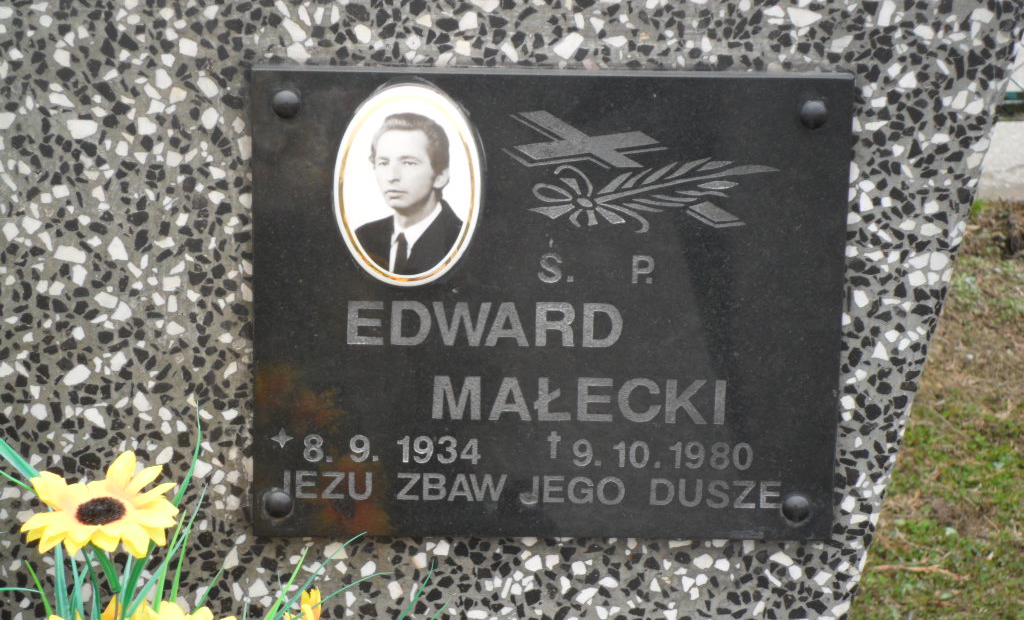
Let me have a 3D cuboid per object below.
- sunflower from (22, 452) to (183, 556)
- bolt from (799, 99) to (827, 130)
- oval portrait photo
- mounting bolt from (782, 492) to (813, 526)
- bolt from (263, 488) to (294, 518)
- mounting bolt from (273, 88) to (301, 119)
[{"bbox_3d":[-0.285,0.135,2.209,0.108,0.040,0.108,-8,35,0],"label":"sunflower"},{"bbox_3d":[0.217,-0.141,2.303,0.021,0.021,0.010,1,15,-2],"label":"bolt"},{"bbox_3d":[-0.075,-0.091,2.307,0.108,0.152,0.008,1,15,-2],"label":"oval portrait photo"},{"bbox_3d":[0.212,0.149,2.381,0.021,0.021,0.010,1,15,-2],"label":"mounting bolt"},{"bbox_3d":[-0.173,0.144,2.366,0.021,0.021,0.010,1,15,-2],"label":"bolt"},{"bbox_3d":[-0.162,-0.147,2.288,0.021,0.021,0.010,1,15,-2],"label":"mounting bolt"}]

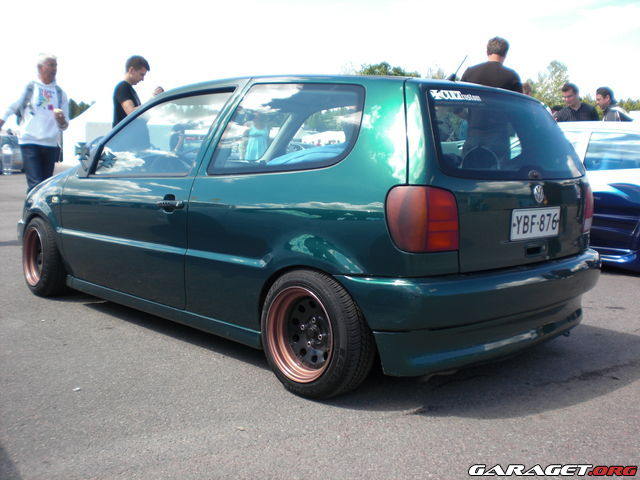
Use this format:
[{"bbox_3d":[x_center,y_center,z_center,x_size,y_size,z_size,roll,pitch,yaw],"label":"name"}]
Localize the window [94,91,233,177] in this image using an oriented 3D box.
[{"bbox_3d":[-0.811,-0.518,3.497,1.040,0.440,0.050,8,-8,44],"label":"window"}]

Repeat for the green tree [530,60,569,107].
[{"bbox_3d":[18.812,-10.202,58.547,3.800,8.970,3.800,2,7,0],"label":"green tree"}]

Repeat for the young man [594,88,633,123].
[{"bbox_3d":[3.045,-0.739,7.455,0.420,1.730,0.520,-1,8,-22],"label":"young man"}]

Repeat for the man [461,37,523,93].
[{"bbox_3d":[1.220,-0.560,5.191,0.520,1.820,0.360,2,7,6],"label":"man"}]

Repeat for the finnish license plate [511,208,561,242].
[{"bbox_3d":[0.875,-0.065,2.827,0.015,0.118,0.397,8,9,44],"label":"finnish license plate"}]

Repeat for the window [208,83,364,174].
[{"bbox_3d":[-0.145,-0.451,2.878,0.800,0.430,0.080,8,-9,43],"label":"window"}]

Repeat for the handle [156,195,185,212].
[{"bbox_3d":[-0.693,-0.164,3.215,0.205,0.080,0.045,8,9,44],"label":"handle"}]

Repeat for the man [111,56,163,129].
[{"bbox_3d":[-1.563,-0.701,6.055,0.480,1.720,0.500,3,7,7],"label":"man"}]

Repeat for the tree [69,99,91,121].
[{"bbox_3d":[-32.628,-15.475,95.450,3.600,7.370,3.600,2,7,0],"label":"tree"}]

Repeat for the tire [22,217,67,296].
[{"bbox_3d":[-1.718,0.102,4.425,0.180,0.485,0.485,-3,8,-40],"label":"tire"}]

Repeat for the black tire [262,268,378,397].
[{"bbox_3d":[-0.012,0.367,2.781,0.490,0.490,0.195,8,7,43],"label":"black tire"}]

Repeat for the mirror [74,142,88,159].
[{"bbox_3d":[-1.304,-0.484,3.844,0.040,0.095,0.090,8,9,44],"label":"mirror"}]

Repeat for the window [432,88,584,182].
[{"bbox_3d":[0.797,-0.425,2.876,1.150,0.385,0.080,-4,-17,-45],"label":"window"}]

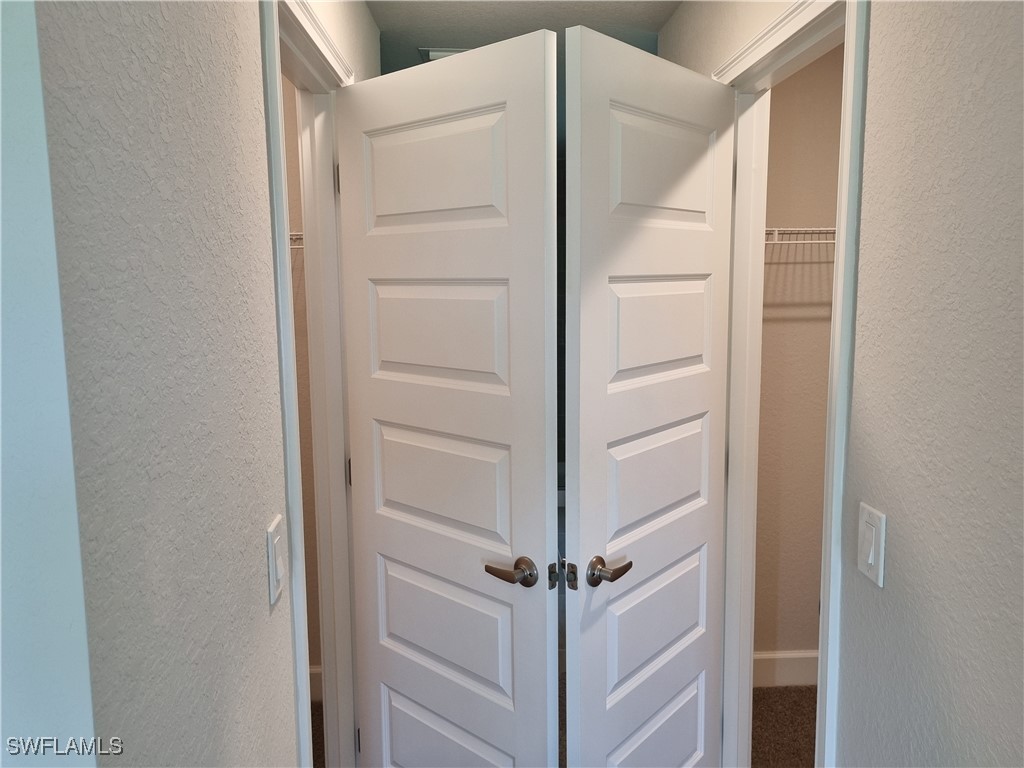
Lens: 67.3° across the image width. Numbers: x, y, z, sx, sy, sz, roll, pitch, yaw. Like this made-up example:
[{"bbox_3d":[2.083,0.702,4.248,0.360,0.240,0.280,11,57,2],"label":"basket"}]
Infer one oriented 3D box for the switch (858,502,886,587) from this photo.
[{"bbox_3d":[0.619,0.276,1.325,0.010,0.122,0.077,-1,8,-3],"label":"switch"}]

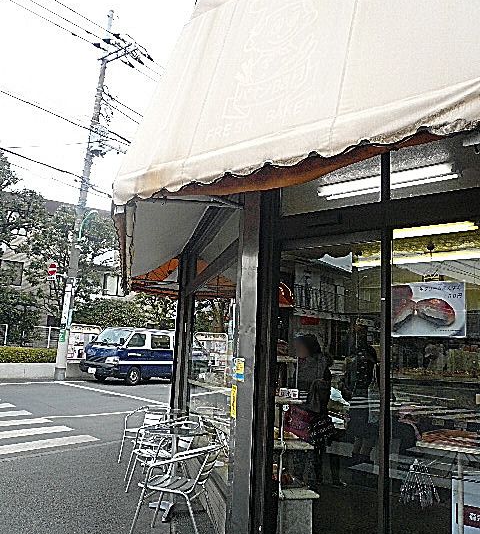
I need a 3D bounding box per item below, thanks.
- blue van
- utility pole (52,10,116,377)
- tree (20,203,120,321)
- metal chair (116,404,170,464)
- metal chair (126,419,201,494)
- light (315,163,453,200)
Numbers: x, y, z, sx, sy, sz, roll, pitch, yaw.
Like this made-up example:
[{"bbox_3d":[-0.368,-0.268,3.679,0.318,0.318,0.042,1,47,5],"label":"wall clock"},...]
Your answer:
[{"bbox_3d":[-3.701,3.404,19.776,1.690,1.950,4.500,-3,-11,32],"label":"blue van"},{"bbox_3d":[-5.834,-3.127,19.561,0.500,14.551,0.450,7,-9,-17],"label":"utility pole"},{"bbox_3d":[-7.703,0.693,22.606,4.100,6.970,4.000,6,-9,-17],"label":"tree"},{"bbox_3d":[-1.108,2.055,6.410,0.510,0.710,0.580,-2,-10,26],"label":"metal chair"},{"bbox_3d":[-0.825,1.912,5.412,0.580,0.710,0.510,5,-9,-13],"label":"metal chair"},{"bbox_3d":[1.243,-0.725,4.543,1.250,0.100,0.220,-4,-12,39],"label":"light"}]

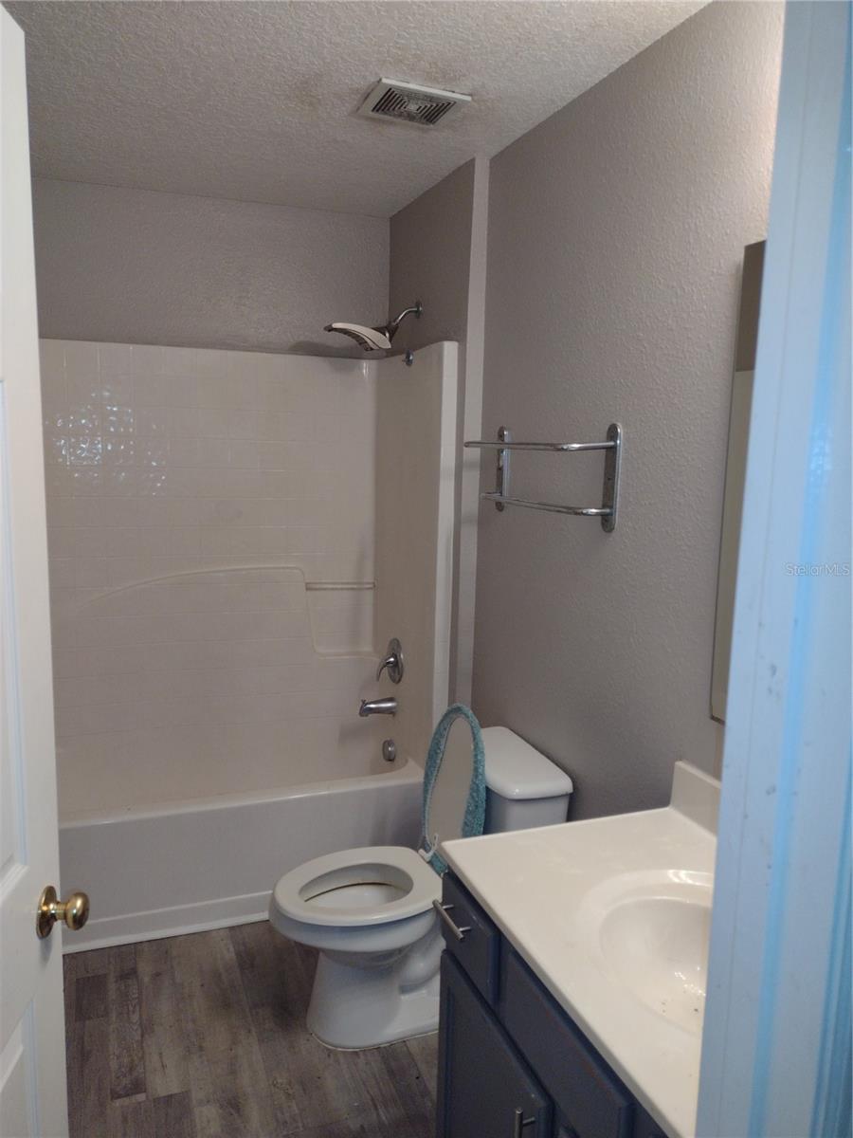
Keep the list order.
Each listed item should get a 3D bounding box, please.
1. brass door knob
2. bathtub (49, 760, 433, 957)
[{"bbox_3d":[-0.487,0.466,1.206,0.056,0.066,0.066,1,9,-3],"label":"brass door knob"},{"bbox_3d":[-0.774,0.878,3.149,1.520,0.400,0.800,-2,9,-20],"label":"bathtub"}]

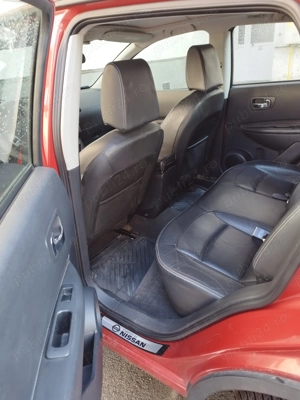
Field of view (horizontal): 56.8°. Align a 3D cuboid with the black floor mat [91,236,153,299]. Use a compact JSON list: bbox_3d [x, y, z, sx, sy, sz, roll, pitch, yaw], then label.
[{"bbox_3d":[-0.167,0.382,1.662,0.394,0.039,0.453,9,34,30],"label":"black floor mat"}]

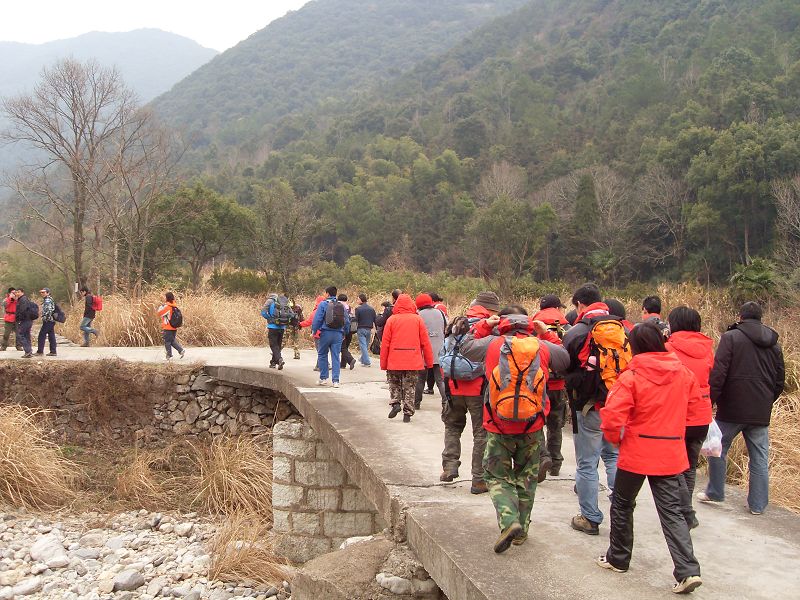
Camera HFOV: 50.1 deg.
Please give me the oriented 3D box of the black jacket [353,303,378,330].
[{"bbox_3d":[-0.763,0.370,19.200,0.480,0.630,0.340,0,1,-25],"label":"black jacket"}]

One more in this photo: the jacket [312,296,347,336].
[{"bbox_3d":[-1.214,0.283,15.150,0.620,0.680,0.360,0,1,-24],"label":"jacket"}]

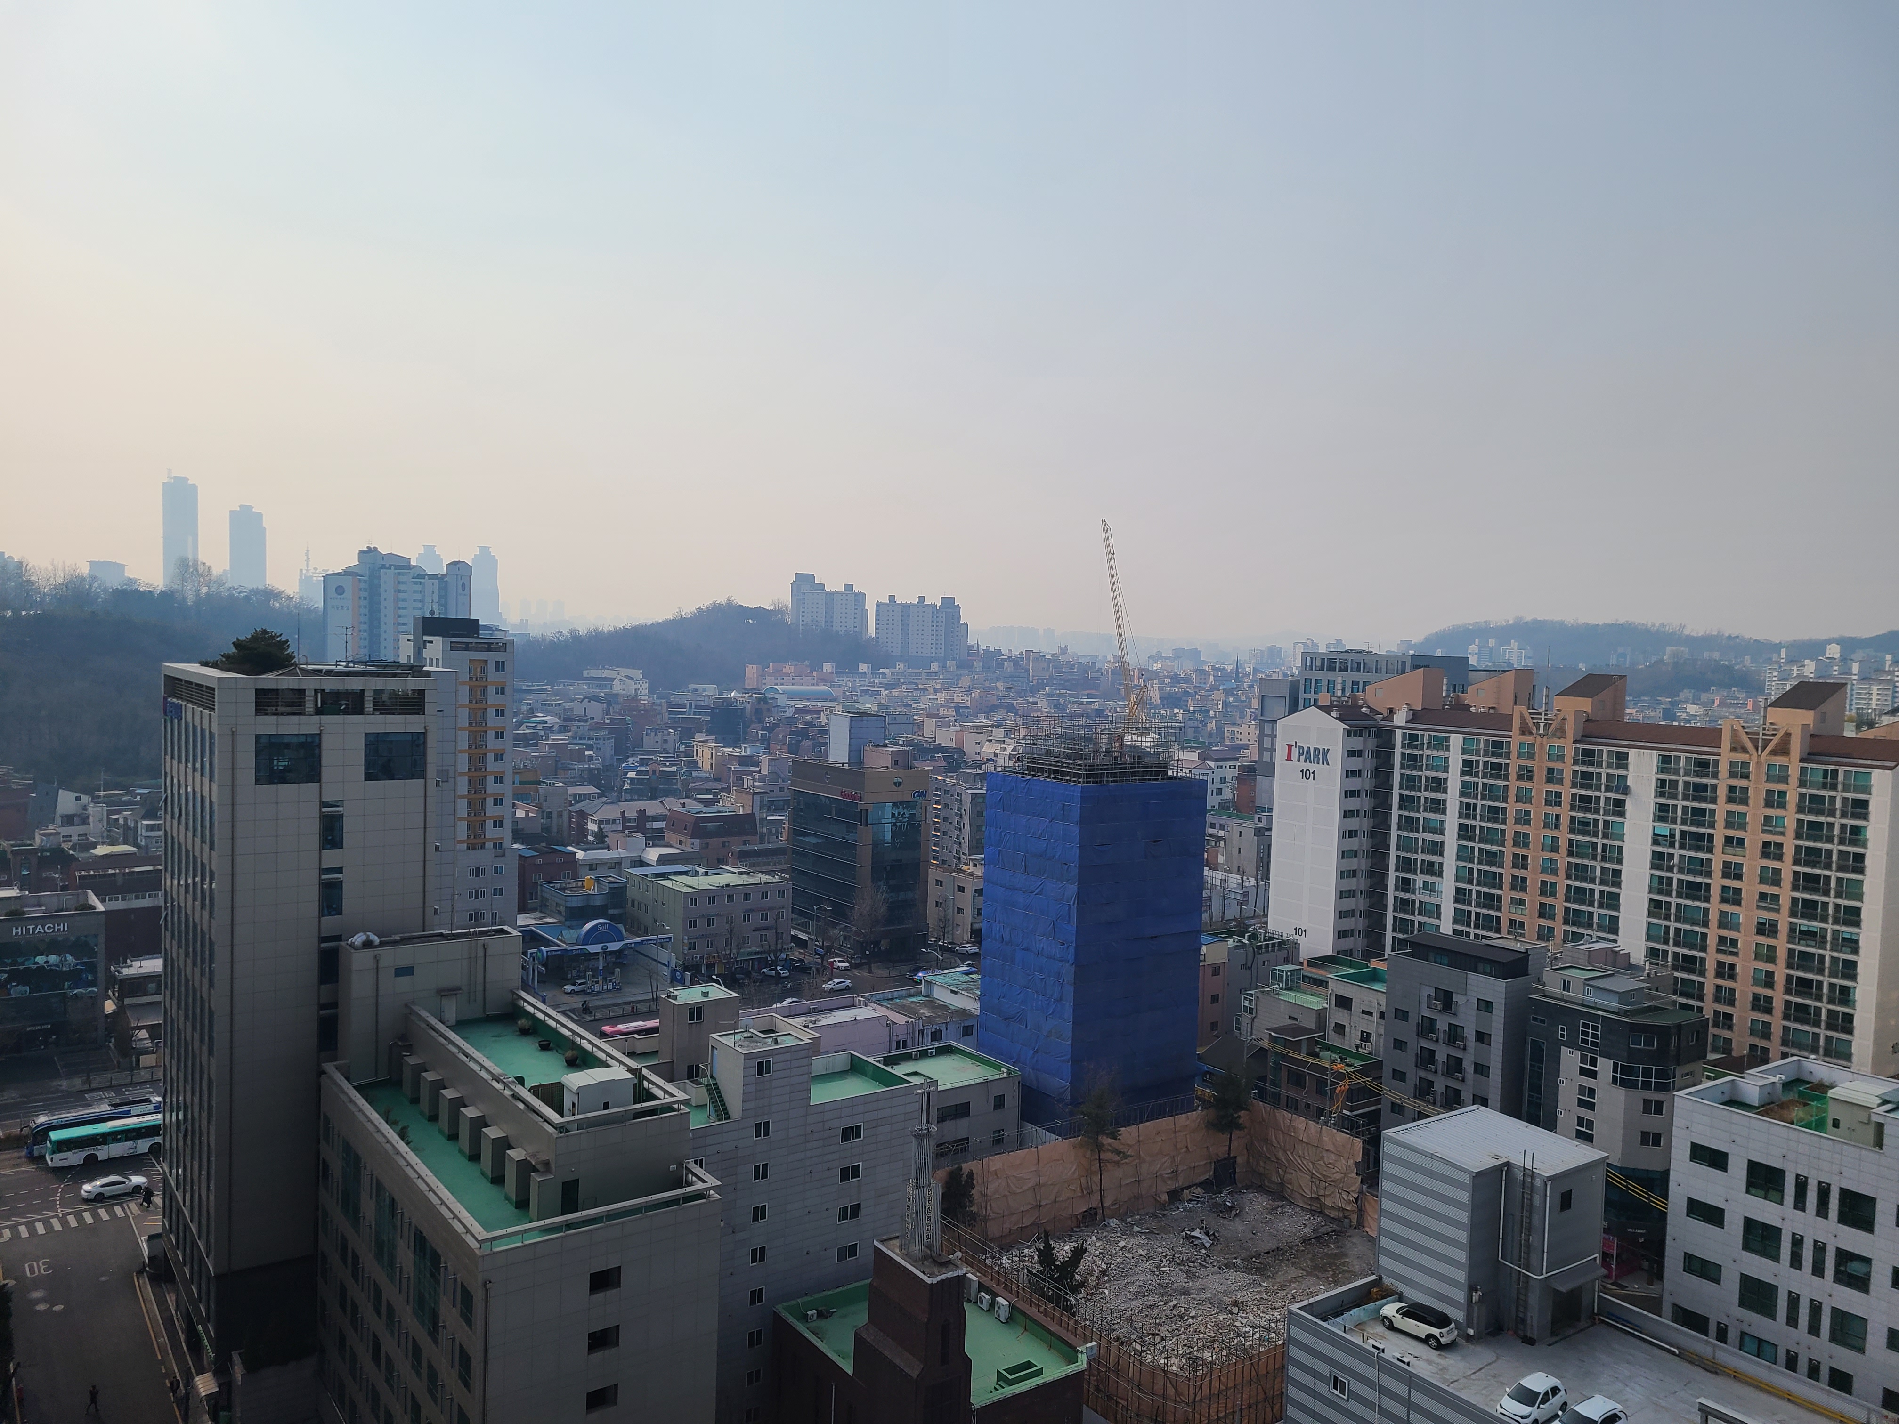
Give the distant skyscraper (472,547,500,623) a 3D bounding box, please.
[{"bbox_3d":[-621.056,-145.508,1904.090,35.000,150.000,35.000,1,3,-19],"label":"distant skyscraper"}]

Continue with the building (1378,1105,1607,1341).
[{"bbox_3d":[26.968,25.665,71.137,7.800,8.400,7.500,0,4,-35],"label":"building"}]

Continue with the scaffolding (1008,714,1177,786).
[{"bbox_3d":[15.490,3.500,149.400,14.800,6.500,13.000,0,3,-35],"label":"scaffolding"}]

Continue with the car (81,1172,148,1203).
[{"bbox_3d":[-70.789,40.396,121.340,4.850,1.460,1.870,0,4,-37],"label":"car"}]

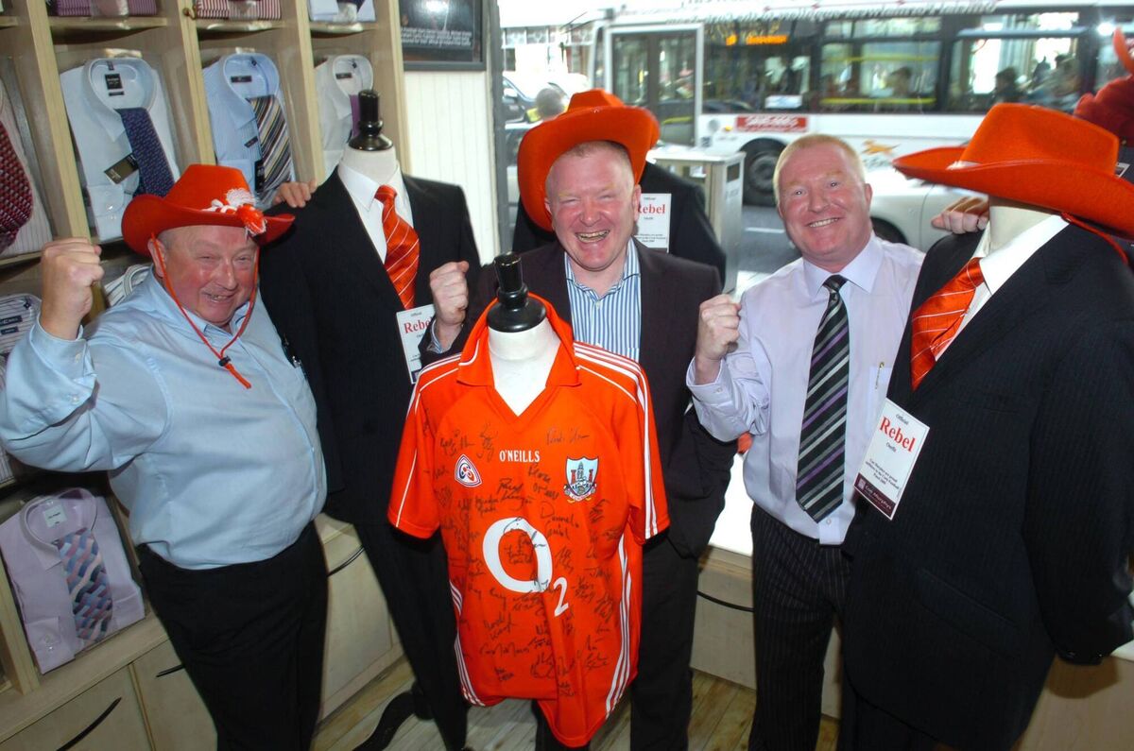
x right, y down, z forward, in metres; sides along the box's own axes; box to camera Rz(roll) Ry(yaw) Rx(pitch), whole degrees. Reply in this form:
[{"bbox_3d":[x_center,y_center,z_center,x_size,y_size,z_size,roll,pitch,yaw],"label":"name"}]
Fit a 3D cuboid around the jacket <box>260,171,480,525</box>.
[{"bbox_3d":[-0.404,-0.061,1.712,0.500,0.780,0.280,-11,20,-27],"label":"jacket"}]

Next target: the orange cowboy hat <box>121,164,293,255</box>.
[{"bbox_3d":[-0.627,-0.289,1.373,0.280,0.160,0.350,-19,13,-42],"label":"orange cowboy hat"}]

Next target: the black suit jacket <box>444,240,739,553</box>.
[{"bbox_3d":[0.046,0.080,1.688,0.600,0.750,0.360,-1,18,0],"label":"black suit jacket"}]

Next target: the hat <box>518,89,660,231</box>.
[{"bbox_3d":[0.042,-0.432,1.490,0.280,0.160,0.350,-16,-22,0],"label":"hat"}]

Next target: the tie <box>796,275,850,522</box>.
[{"bbox_3d":[0.514,0.059,1.558,0.100,0.510,0.060,2,18,11],"label":"tie"}]

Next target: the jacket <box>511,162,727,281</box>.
[{"bbox_3d":[0.125,-0.163,1.977,0.510,0.780,0.280,1,18,8],"label":"jacket"}]

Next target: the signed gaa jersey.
[{"bbox_3d":[-0.067,0.281,1.447,0.490,0.790,0.270,-1,18,0],"label":"signed gaa jersey"}]

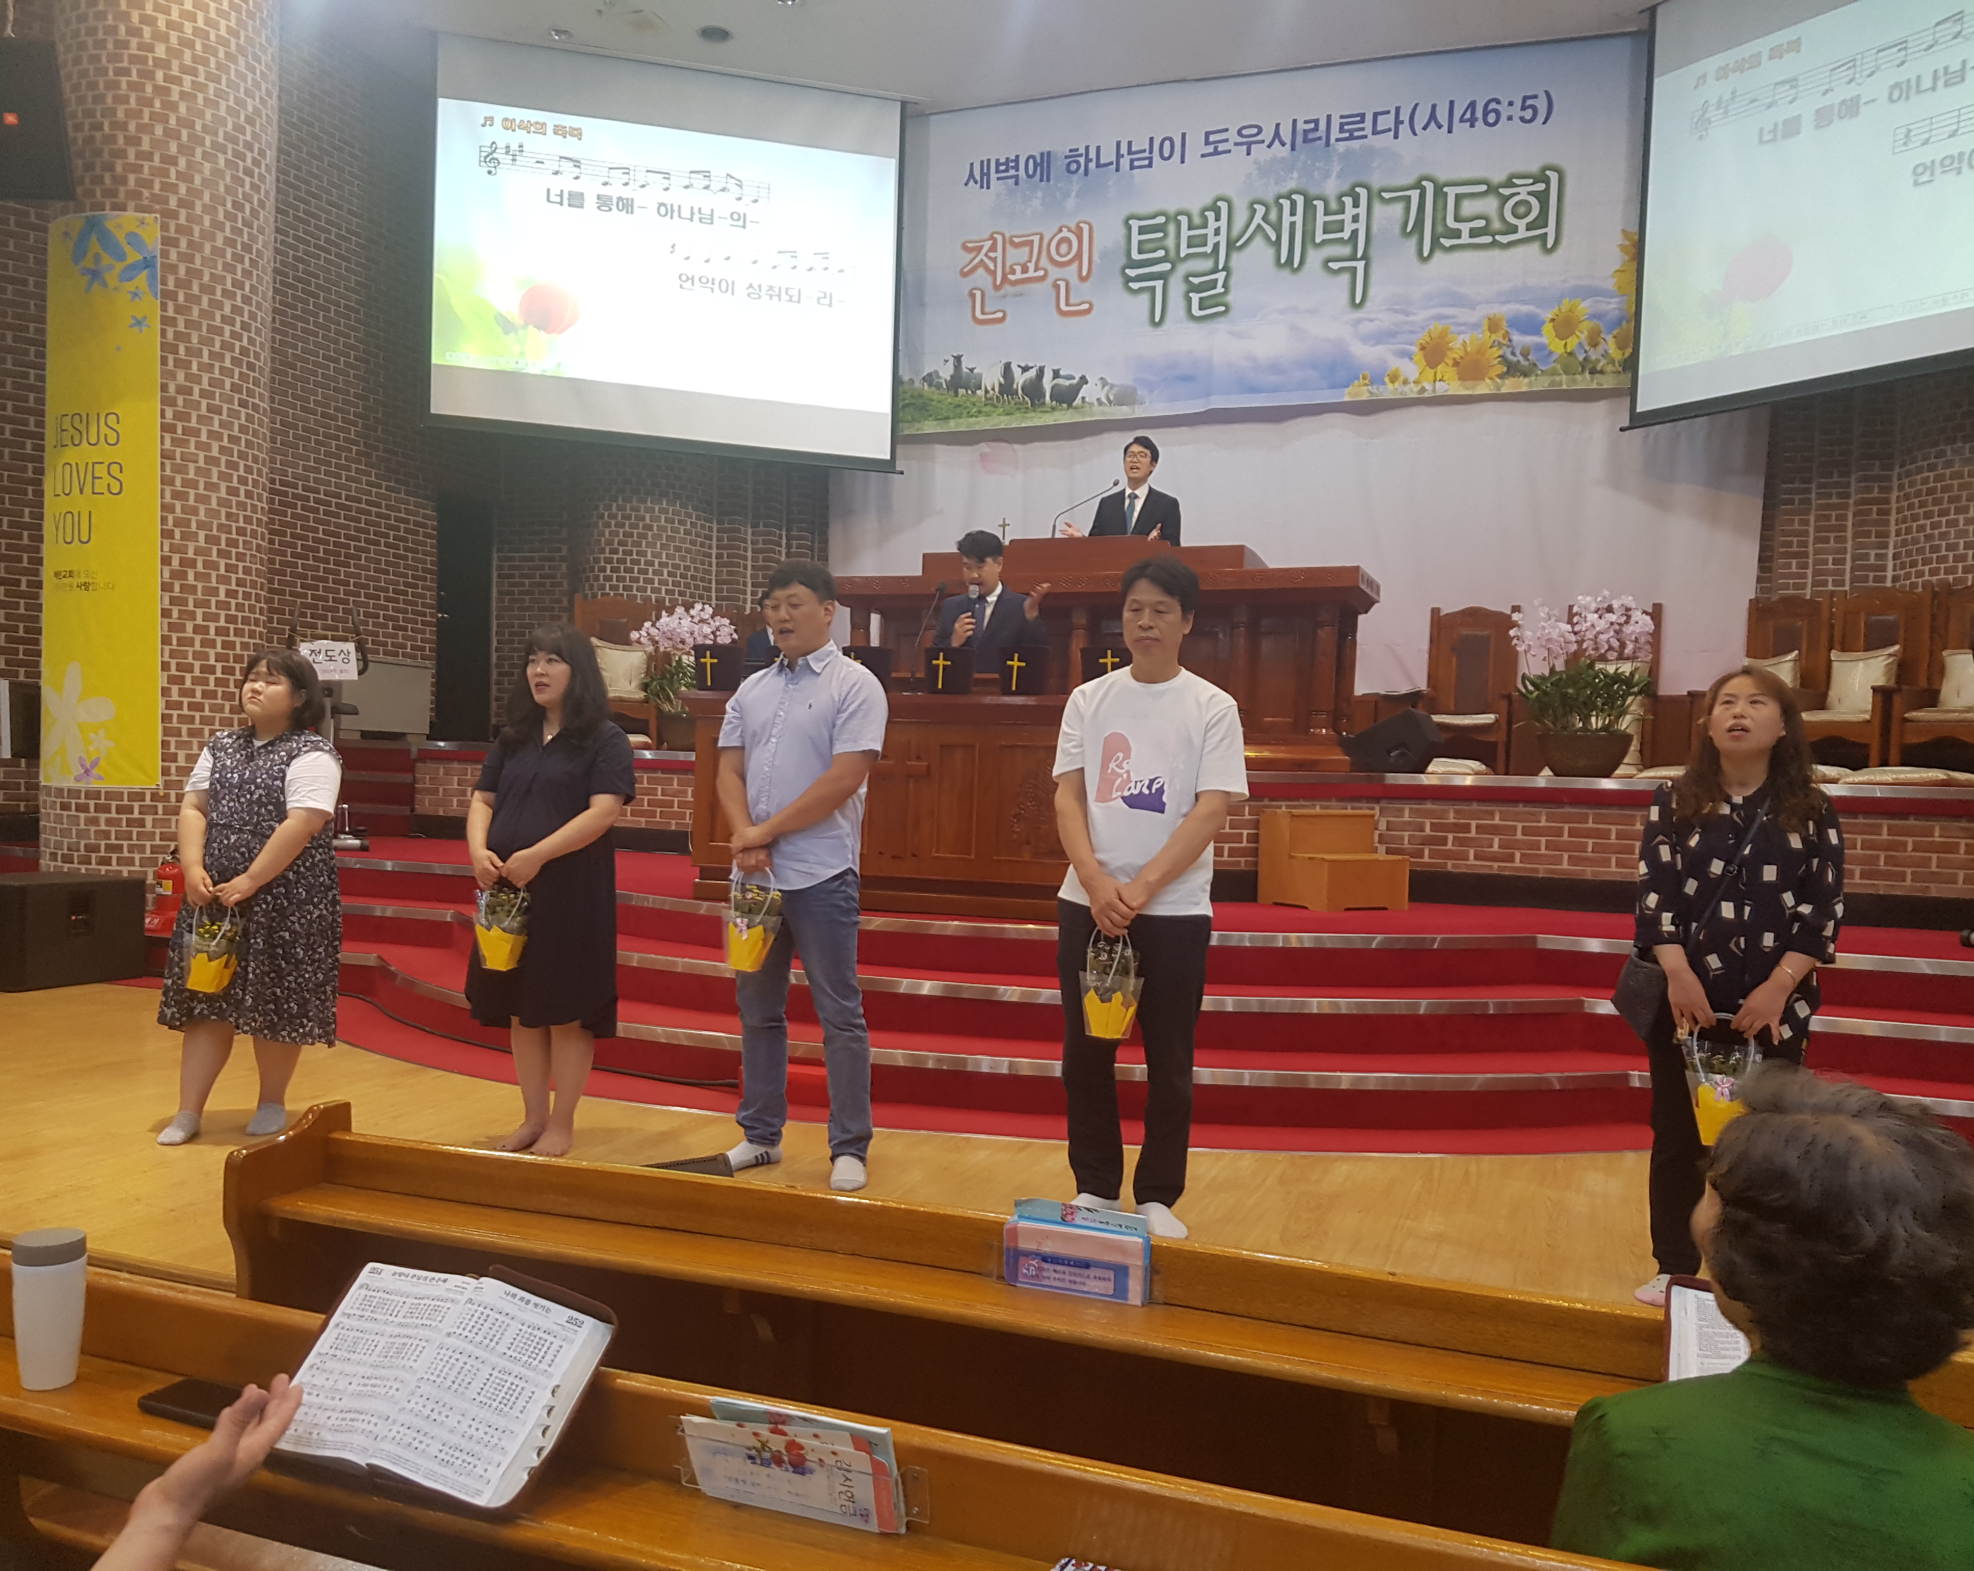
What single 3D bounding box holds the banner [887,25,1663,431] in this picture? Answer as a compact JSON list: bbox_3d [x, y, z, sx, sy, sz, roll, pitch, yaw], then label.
[{"bbox_3d":[1.695,-3.623,10.581,5.142,2.245,0.050,2,2,19],"label":"banner"}]

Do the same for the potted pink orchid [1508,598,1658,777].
[{"bbox_3d":[2.640,-0.440,6.990,0.600,0.810,0.550,2,2,18],"label":"potted pink orchid"}]

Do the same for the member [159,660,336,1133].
[{"bbox_3d":[-2.277,0.323,4.860,0.510,1.483,0.420,2,1,8],"label":"member"}]

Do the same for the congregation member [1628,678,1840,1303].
[{"bbox_3d":[1.768,0.465,3.761,0.520,1.516,0.400,2,2,20],"label":"congregation member"}]

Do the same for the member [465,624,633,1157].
[{"bbox_3d":[-1.358,0.310,4.830,0.490,1.611,0.420,2,2,22],"label":"member"}]

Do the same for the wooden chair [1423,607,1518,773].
[{"bbox_3d":[3.232,-0.626,10.550,0.610,1.130,0.600,3,1,30],"label":"wooden chair"}]

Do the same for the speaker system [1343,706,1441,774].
[{"bbox_3d":[2.003,-0.222,7.750,0.430,0.330,0.450,3,1,30],"label":"speaker system"}]

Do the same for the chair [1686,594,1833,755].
[{"bbox_3d":[4.684,-0.555,9.550,0.600,1.130,0.610,1,2,-32],"label":"chair"}]

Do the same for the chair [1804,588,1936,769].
[{"bbox_3d":[4.443,-0.542,8.112,0.550,1.030,0.630,0,2,-28],"label":"chair"}]

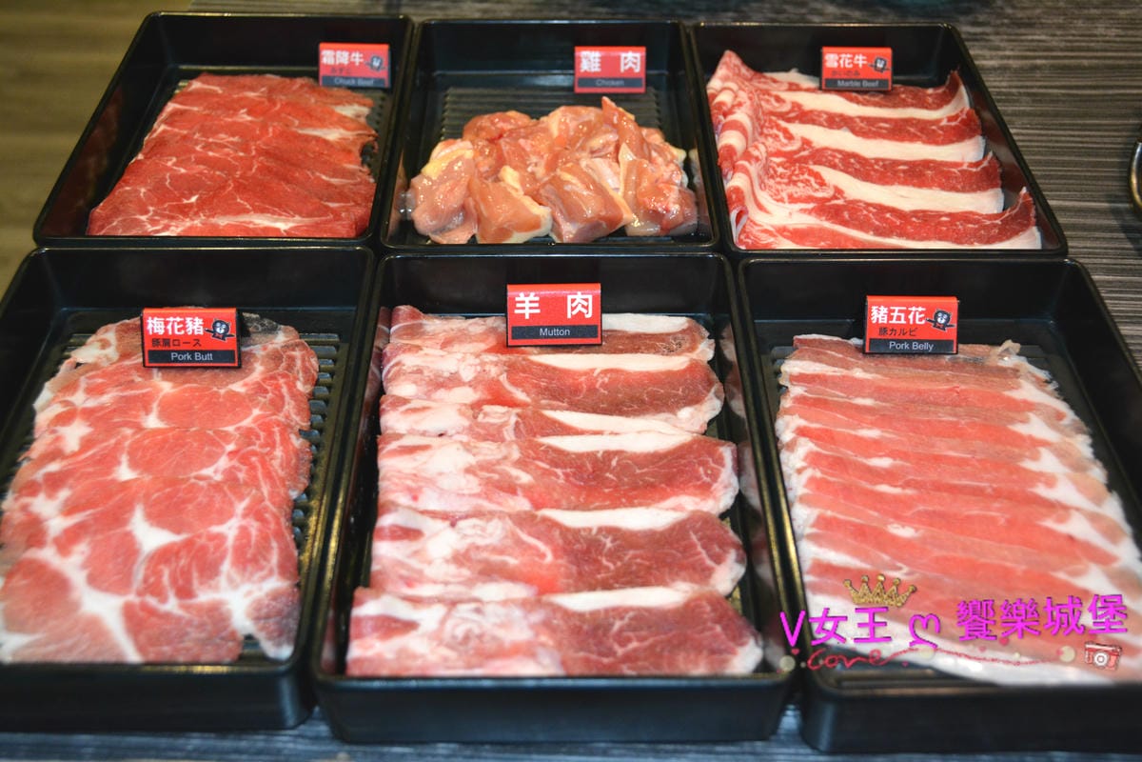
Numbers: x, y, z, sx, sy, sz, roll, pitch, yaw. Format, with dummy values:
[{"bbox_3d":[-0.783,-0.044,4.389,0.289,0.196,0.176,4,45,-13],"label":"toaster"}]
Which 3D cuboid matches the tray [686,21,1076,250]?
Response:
[{"bbox_3d":[0.182,-0.145,0.809,0.193,0.051,0.279,0,42,-1],"label":"tray"}]

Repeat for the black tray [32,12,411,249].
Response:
[{"bbox_3d":[-0.207,-0.151,0.810,0.193,0.051,0.279,0,42,-1],"label":"black tray"}]

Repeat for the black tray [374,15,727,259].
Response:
[{"bbox_3d":[-0.013,-0.148,0.809,0.193,0.051,0.279,0,42,-1],"label":"black tray"}]

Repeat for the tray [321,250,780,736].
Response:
[{"bbox_3d":[-0.009,0.048,0.697,0.225,0.055,0.325,0,42,-1],"label":"tray"}]

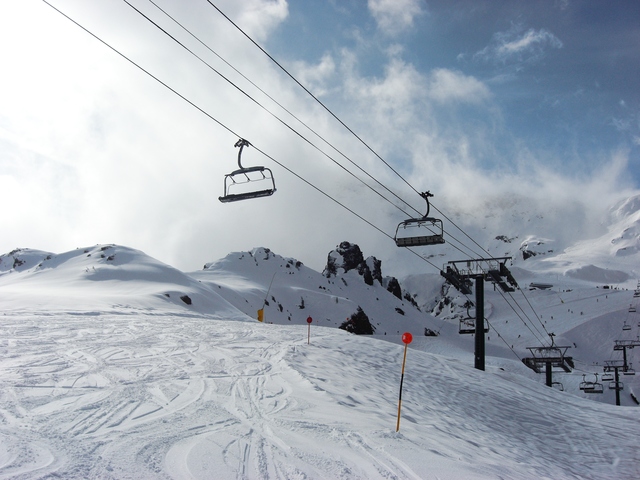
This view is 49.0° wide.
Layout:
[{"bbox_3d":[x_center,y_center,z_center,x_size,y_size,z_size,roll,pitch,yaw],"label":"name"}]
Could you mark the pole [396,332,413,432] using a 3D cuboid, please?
[{"bbox_3d":[1.674,2.865,14.205,0.200,1.980,0.170,5,-12,8],"label":"pole"}]

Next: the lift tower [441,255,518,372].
[{"bbox_3d":[16.004,7.442,70.145,6.900,11.000,6.000,-4,-14,28],"label":"lift tower"}]

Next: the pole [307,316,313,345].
[{"bbox_3d":[-0.480,4.136,32.133,0.220,1.275,0.170,2,-12,-1],"label":"pole"}]

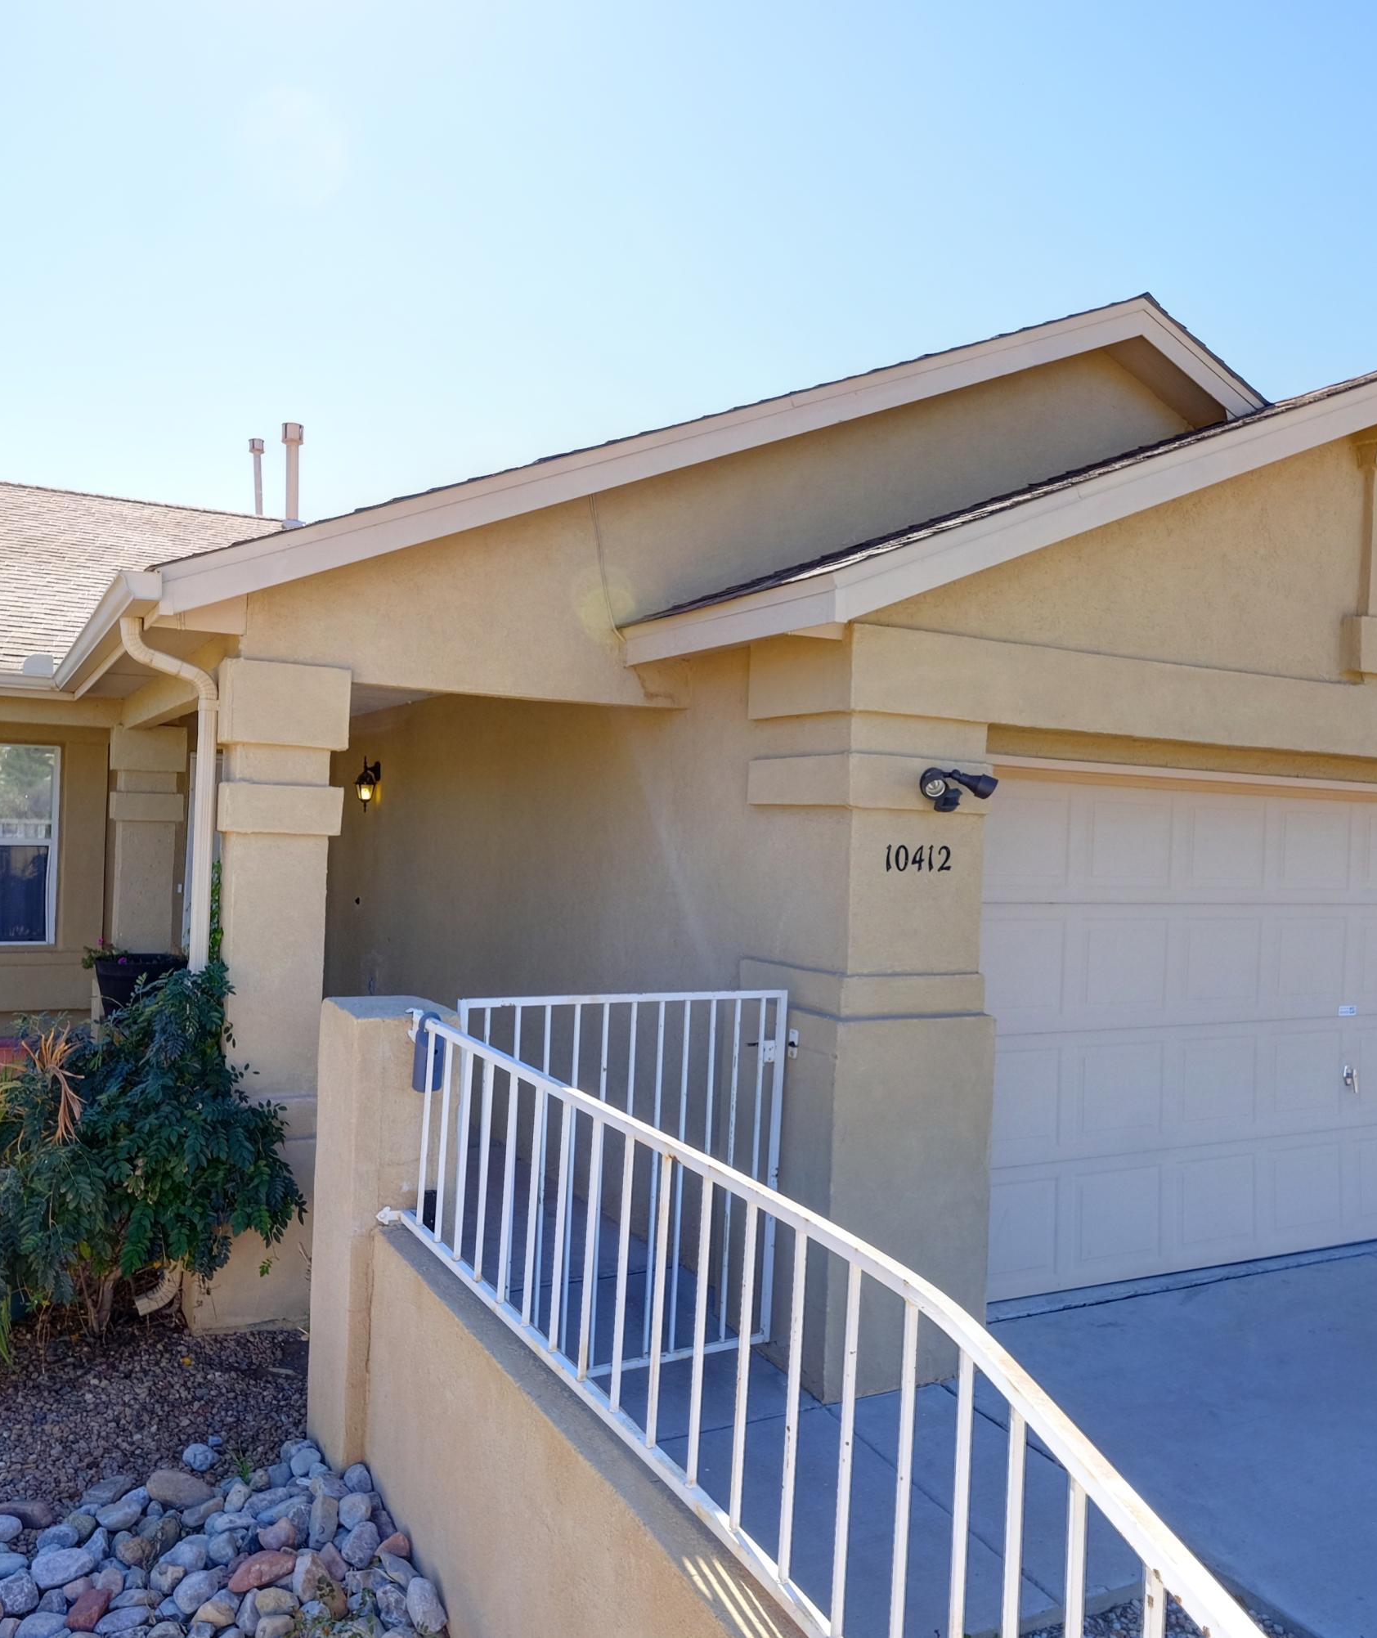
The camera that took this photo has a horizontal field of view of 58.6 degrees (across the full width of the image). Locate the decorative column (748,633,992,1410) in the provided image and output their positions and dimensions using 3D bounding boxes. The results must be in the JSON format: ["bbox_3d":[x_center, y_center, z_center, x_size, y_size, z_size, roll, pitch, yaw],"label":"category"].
[{"bbox_3d":[0.642,0.651,4.472,0.659,2.563,0.667,2,0,-26],"label":"decorative column"}]

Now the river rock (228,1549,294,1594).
[{"bbox_3d":[-1.072,1.887,3.070,0.161,0.075,0.090,2,0,-26],"label":"river rock"}]

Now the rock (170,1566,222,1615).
[{"bbox_3d":[-1.196,1.882,2.987,0.131,0.075,0.086,2,0,-41],"label":"rock"}]

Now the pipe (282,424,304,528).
[{"bbox_3d":[-4.412,-3.801,13.683,0.252,1.207,0.252,2,0,-26],"label":"pipe"}]

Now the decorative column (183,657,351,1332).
[{"bbox_3d":[-1.563,0.630,4.577,0.483,2.361,0.473,2,0,-26],"label":"decorative column"}]

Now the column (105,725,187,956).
[{"bbox_3d":[-3.674,0.547,8.260,0.463,2.294,0.453,2,0,-26],"label":"column"}]

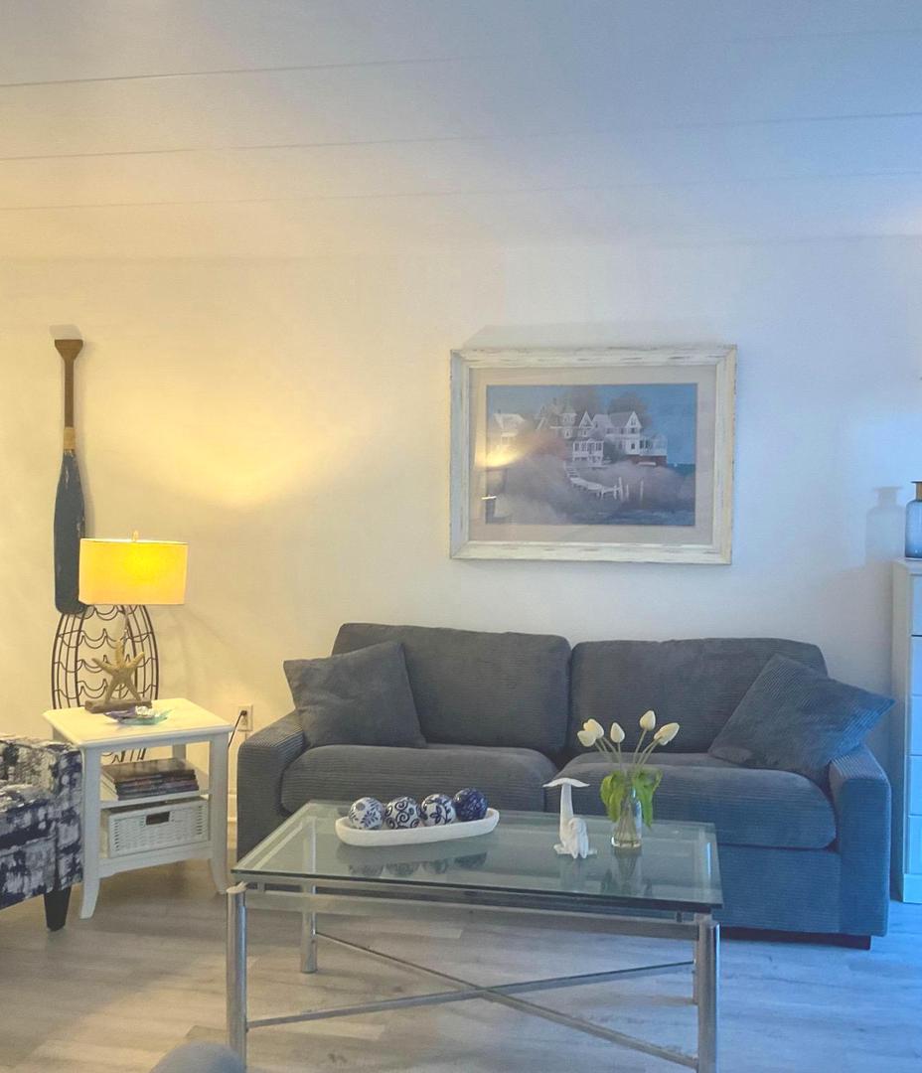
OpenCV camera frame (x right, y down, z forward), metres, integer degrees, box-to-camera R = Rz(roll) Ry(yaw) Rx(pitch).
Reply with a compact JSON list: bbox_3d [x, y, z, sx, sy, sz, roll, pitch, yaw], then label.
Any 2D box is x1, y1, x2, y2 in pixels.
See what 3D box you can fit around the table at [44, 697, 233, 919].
[{"bbox_3d":[-1.206,0.976,4.441,0.550,0.603,0.607,-1,3,-30],"label":"table"}]

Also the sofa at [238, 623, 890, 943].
[{"bbox_3d":[0.369,0.826,4.391,2.151,0.929,0.930,1,2,10],"label":"sofa"}]

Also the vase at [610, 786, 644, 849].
[{"bbox_3d":[0.458,0.767,3.307,0.089,0.164,0.089,1,3,11],"label":"vase"}]

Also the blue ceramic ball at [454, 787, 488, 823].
[{"bbox_3d":[0.029,0.777,3.463,0.098,0.098,0.098,0,3,0],"label":"blue ceramic ball"}]

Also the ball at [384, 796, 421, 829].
[{"bbox_3d":[-0.164,0.780,3.377,0.098,0.098,0.098,0,3,0],"label":"ball"}]

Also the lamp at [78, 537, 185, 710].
[{"bbox_3d":[-1.268,0.333,4.639,0.389,0.667,0.222,-1,3,-25],"label":"lamp"}]

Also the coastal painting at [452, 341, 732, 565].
[{"bbox_3d":[0.526,-0.331,4.871,1.139,0.865,0.035,1,2,10],"label":"coastal painting"}]

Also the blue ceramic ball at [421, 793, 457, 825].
[{"bbox_3d":[-0.063,0.779,3.415,0.098,0.098,0.098,0,3,0],"label":"blue ceramic ball"}]

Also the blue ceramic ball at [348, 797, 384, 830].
[{"bbox_3d":[-0.259,0.756,3.272,0.099,0.099,0.099,0,2,0],"label":"blue ceramic ball"}]

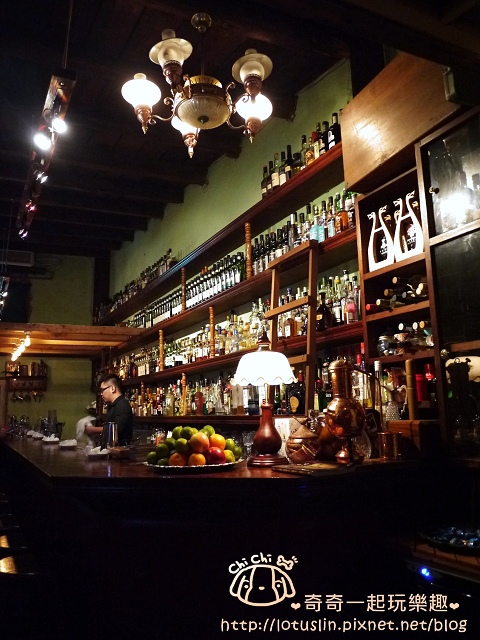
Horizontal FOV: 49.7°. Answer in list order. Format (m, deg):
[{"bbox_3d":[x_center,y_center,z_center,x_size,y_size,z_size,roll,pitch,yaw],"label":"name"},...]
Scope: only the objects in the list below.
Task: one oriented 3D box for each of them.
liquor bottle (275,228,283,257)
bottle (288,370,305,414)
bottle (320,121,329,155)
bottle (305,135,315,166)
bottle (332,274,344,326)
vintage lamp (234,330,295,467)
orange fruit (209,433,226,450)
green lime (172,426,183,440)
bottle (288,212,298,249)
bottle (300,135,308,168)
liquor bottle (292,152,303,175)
[{"bbox_3d":[0.300,-0.538,3.873,0.070,0.299,0.070,2,-11,-27],"label":"liquor bottle"},{"bbox_3d":[0.369,0.464,3.319,0.085,0.287,0.100,4,-11,-27],"label":"bottle"},{"bbox_3d":[0.572,-1.190,3.410,0.070,0.254,0.070,2,-11,-27],"label":"bottle"},{"bbox_3d":[0.491,-1.153,3.563,0.068,0.237,0.068,2,-11,-27],"label":"bottle"},{"bbox_3d":[0.543,-0.095,2.831,0.076,0.307,0.076,3,-11,-27],"label":"bottle"},{"bbox_3d":[0.108,0.302,2.090,0.245,0.517,0.245,-2,-9,0],"label":"vintage lamp"},{"bbox_3d":[-0.092,0.503,2.140,0.075,0.072,0.075,-1,-10,0],"label":"orange fruit"},{"bbox_3d":[-0.259,0.473,2.170,0.054,0.054,0.054,4,-11,-27],"label":"green lime"},{"bbox_3d":[0.390,-0.594,3.680,0.068,0.340,0.068,2,-11,-27],"label":"bottle"},{"bbox_3d":[0.411,-1.025,3.238,0.076,0.279,0.076,3,-11,-27],"label":"bottle"},{"bbox_3d":[0.372,-0.971,3.308,0.080,0.199,0.080,-2,-10,0],"label":"liquor bottle"}]

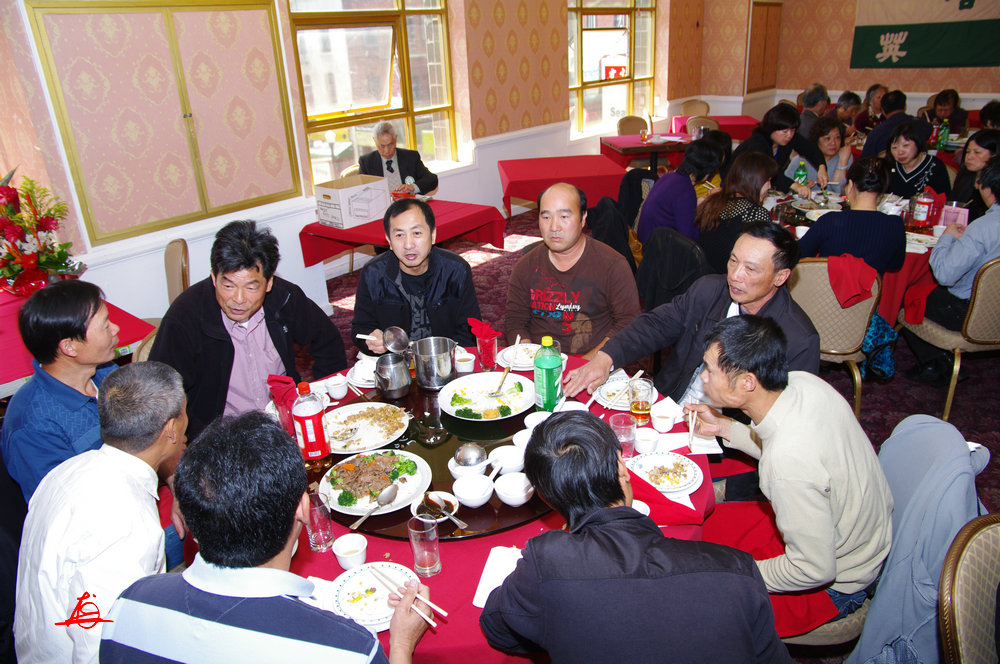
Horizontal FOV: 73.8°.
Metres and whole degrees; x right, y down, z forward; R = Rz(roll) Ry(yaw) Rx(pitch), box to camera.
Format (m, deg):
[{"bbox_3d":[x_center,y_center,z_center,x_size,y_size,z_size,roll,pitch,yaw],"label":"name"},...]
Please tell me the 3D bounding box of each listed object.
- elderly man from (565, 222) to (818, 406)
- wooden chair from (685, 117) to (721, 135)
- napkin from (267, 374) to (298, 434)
[{"bbox_3d":[0.631,0.272,2.129,0.780,1.220,0.620,-19,27,-34],"label":"elderly man"},{"bbox_3d":[2.652,-2.385,8.777,0.440,0.930,0.550,5,25,18],"label":"wooden chair"},{"bbox_3d":[-0.685,0.242,2.118,0.110,0.215,0.085,-3,24,0],"label":"napkin"}]

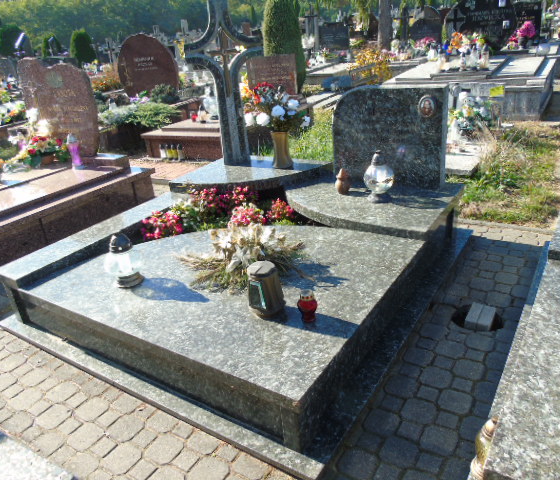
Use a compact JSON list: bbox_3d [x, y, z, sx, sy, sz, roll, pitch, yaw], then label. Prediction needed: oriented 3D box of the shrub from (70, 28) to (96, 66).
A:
[{"bbox_3d":[-9.975,-9.620,23.464,1.250,2.100,1.250,11,28,31],"label":"shrub"}]

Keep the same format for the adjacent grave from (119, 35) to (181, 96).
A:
[{"bbox_3d":[-2.180,-2.864,7.591,1.220,0.980,0.120,11,29,32],"label":"adjacent grave"}]

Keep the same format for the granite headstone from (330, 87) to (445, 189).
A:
[{"bbox_3d":[0.772,-0.752,3.358,0.835,0.675,0.120,11,29,32],"label":"granite headstone"}]

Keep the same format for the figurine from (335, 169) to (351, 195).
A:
[{"bbox_3d":[0.435,-0.408,3.209,0.105,0.170,0.105,5,26,22],"label":"figurine"}]

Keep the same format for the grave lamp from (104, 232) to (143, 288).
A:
[{"bbox_3d":[-0.821,0.100,2.453,0.180,0.300,0.180,11,28,31],"label":"grave lamp"}]

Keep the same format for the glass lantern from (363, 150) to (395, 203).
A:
[{"bbox_3d":[0.680,-0.439,3.186,0.205,0.345,0.205,11,28,31],"label":"glass lantern"}]

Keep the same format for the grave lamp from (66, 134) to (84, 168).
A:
[{"bbox_3d":[-1.930,-0.839,4.326,0.135,0.325,0.135,-16,26,-21],"label":"grave lamp"}]

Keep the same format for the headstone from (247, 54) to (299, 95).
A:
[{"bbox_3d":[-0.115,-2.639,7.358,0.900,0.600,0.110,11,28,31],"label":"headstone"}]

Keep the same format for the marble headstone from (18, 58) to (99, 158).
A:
[{"bbox_3d":[-2.396,-1.422,4.995,1.000,0.980,0.140,11,28,31],"label":"marble headstone"}]

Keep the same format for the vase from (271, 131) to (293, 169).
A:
[{"bbox_3d":[0.016,-0.719,3.685,0.165,0.278,0.165,-5,24,1],"label":"vase"}]

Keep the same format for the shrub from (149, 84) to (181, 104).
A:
[{"bbox_3d":[-1.752,-2.208,6.954,0.440,0.300,0.420,-11,25,-11],"label":"shrub"}]

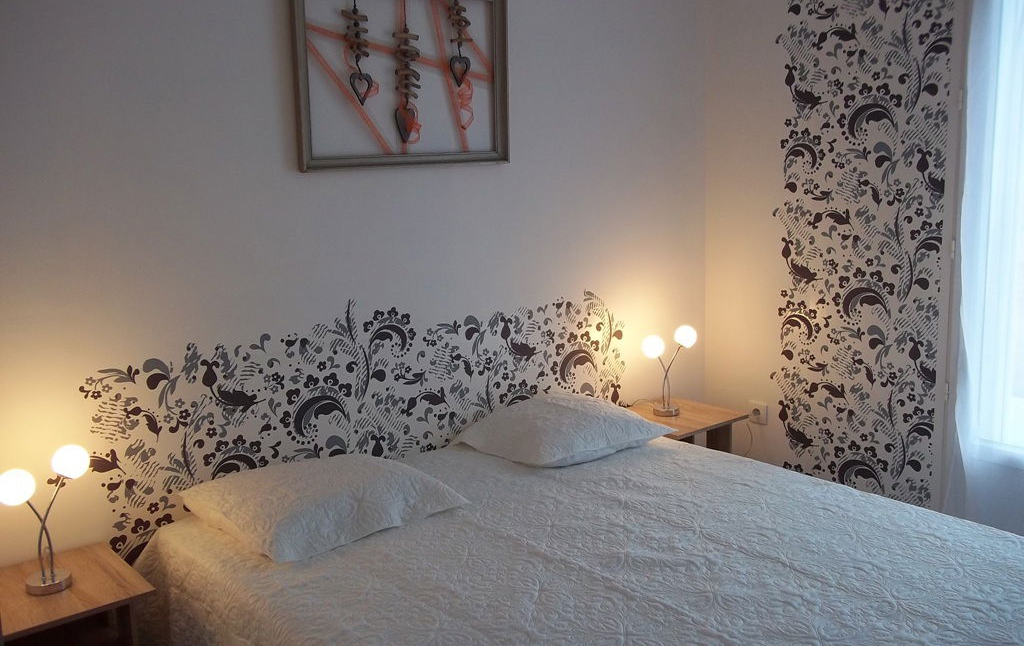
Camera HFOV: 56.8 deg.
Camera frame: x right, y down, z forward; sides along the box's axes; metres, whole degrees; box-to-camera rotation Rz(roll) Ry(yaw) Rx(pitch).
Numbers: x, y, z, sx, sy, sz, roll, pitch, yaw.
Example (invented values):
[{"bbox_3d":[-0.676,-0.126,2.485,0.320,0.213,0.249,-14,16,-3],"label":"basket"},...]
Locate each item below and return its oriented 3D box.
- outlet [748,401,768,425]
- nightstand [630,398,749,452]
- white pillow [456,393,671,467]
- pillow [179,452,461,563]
[{"bbox_3d":[0.979,0.360,3.763,0.014,0.086,0.084,-9,12,-37],"label":"outlet"},{"bbox_3d":[0.617,0.583,3.623,0.425,0.470,0.375,-10,12,-40],"label":"nightstand"},{"bbox_3d":[0.188,0.335,3.212,0.650,0.155,0.460,-9,12,-37],"label":"white pillow"},{"bbox_3d":[-0.516,0.463,2.648,0.650,0.140,0.480,-9,12,-37],"label":"pillow"}]

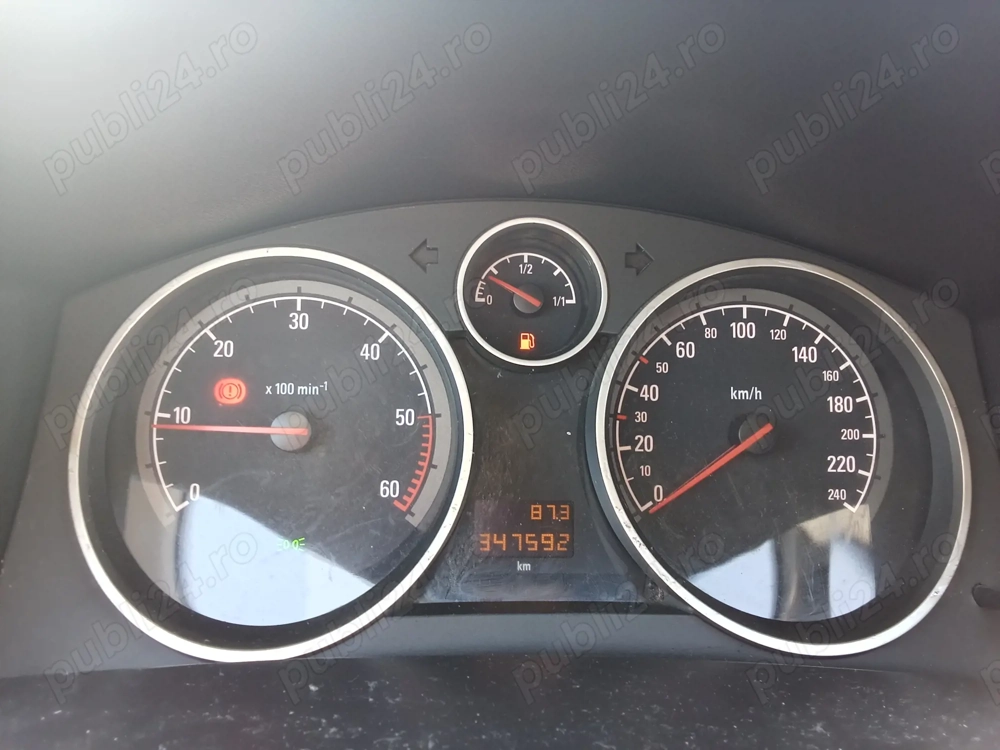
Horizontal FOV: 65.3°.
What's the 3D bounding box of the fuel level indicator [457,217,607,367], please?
[{"bbox_3d":[0.009,-0.025,0.255,0.047,0.047,0.020,1,-6,-4],"label":"fuel level indicator"}]

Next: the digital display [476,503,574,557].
[{"bbox_3d":[0.008,0.051,0.257,0.032,0.018,0.006,1,-6,-4],"label":"digital display"}]

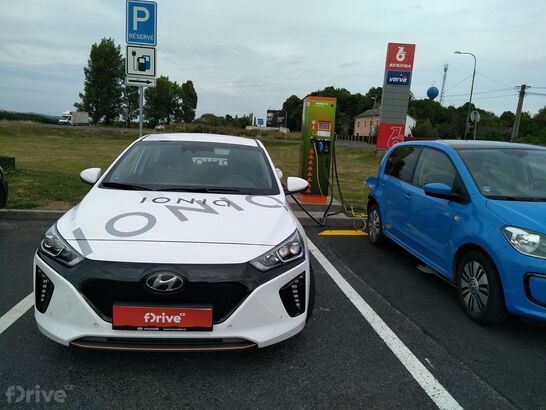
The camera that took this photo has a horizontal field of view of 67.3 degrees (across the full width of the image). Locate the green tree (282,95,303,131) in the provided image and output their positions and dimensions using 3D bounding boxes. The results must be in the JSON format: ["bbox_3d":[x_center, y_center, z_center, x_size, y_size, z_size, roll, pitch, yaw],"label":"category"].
[{"bbox_3d":[4.247,-19.163,85.000,5.000,7.800,5.000,2,9,-5],"label":"green tree"}]

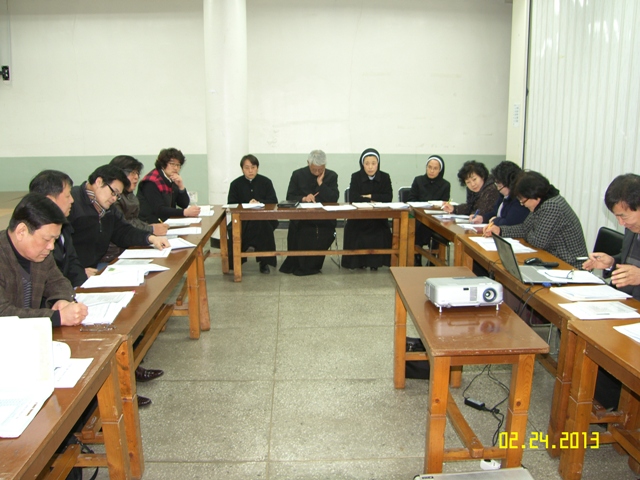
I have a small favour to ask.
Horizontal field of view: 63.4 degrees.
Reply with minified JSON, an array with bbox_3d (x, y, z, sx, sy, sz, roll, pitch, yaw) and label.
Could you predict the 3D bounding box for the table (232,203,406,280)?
[{"bbox_3d":[-0.006,0.019,5.429,1.796,0.727,0.439,0,12,1],"label":"table"}]

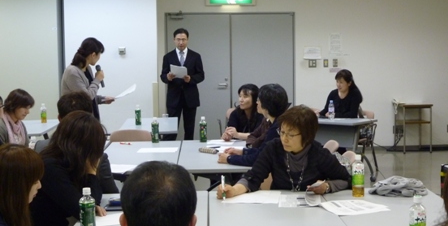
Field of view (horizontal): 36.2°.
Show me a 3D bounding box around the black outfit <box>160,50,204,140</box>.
[{"bbox_3d":[-0.506,-0.035,8.400,0.530,1.490,0.340,-1,5,-3],"label":"black outfit"}]

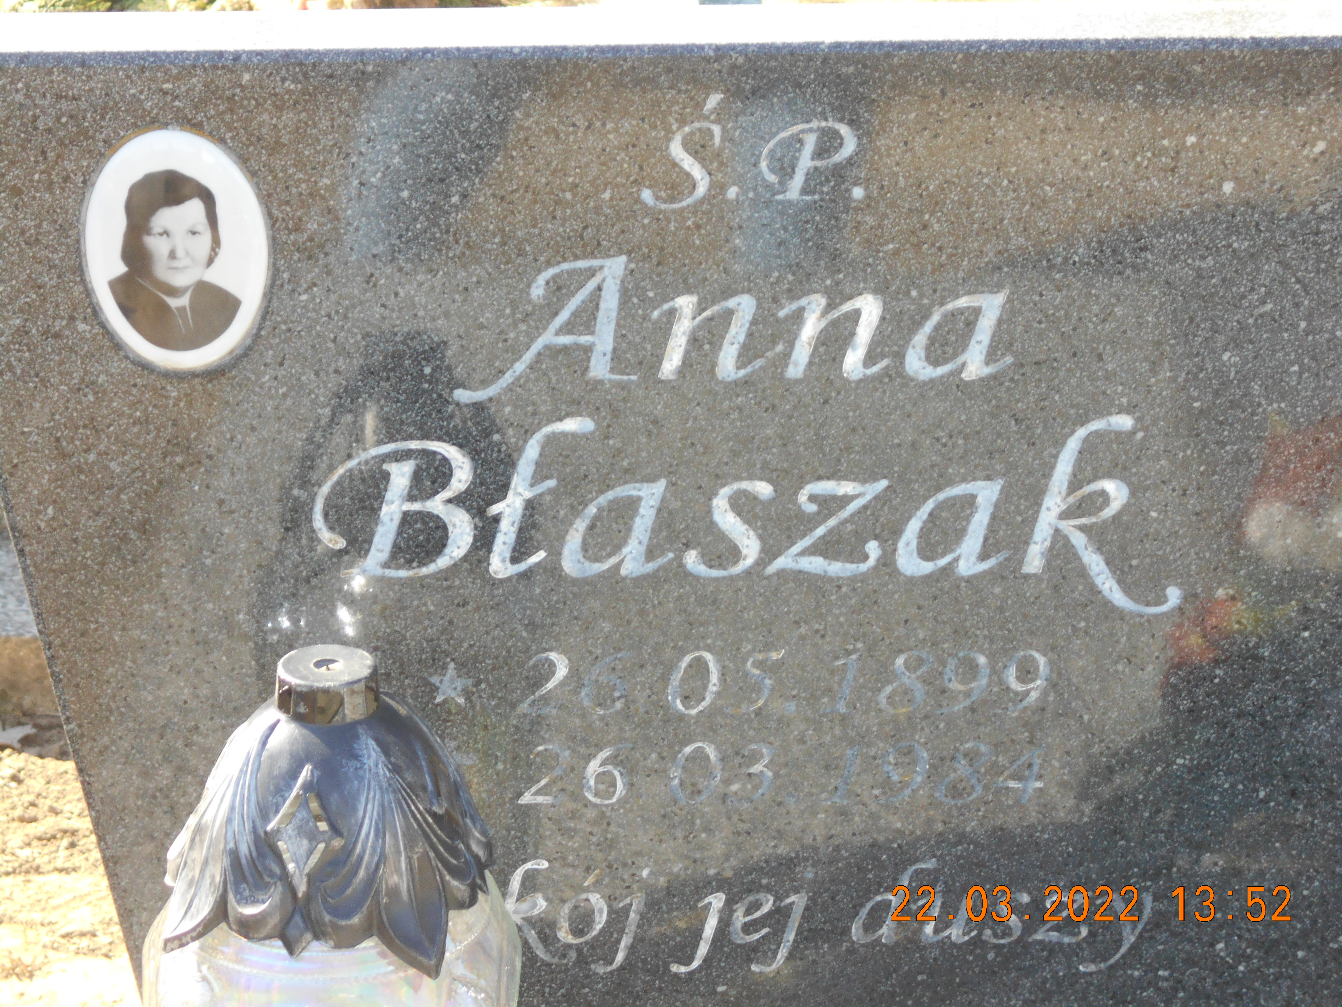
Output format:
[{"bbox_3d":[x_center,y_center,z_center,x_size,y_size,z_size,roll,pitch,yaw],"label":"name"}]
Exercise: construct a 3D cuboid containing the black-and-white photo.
[{"bbox_3d":[-0.239,-0.123,2.120,0.090,0.120,0.010,0,18,1],"label":"black-and-white photo"}]

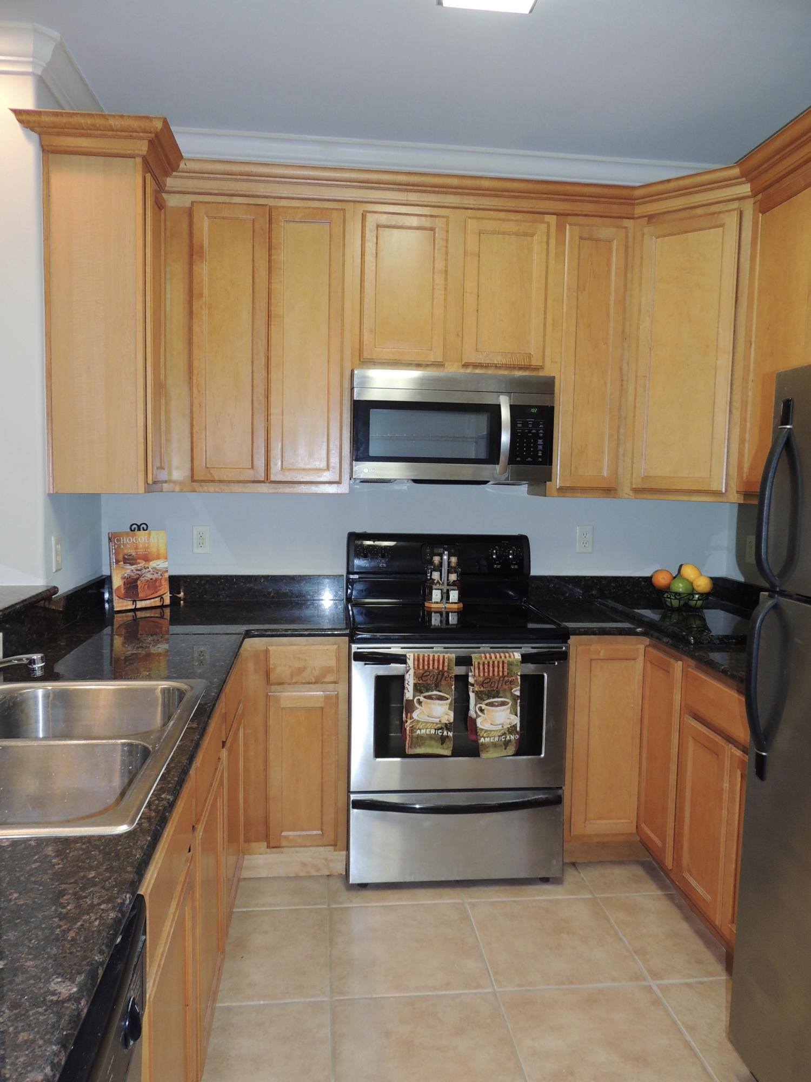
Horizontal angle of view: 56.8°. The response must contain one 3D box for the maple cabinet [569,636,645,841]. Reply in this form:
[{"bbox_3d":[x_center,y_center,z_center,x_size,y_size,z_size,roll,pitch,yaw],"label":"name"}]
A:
[{"bbox_3d":[0.720,0.717,2.691,0.254,0.702,0.026,0,4,-6],"label":"maple cabinet"}]

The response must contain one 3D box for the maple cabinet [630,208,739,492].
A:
[{"bbox_3d":[1.045,-0.688,2.803,0.340,1.002,0.025,5,6,37],"label":"maple cabinet"}]

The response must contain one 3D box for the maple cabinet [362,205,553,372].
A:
[{"bbox_3d":[0.168,-0.939,2.978,0.755,0.595,0.330,1,5,-6],"label":"maple cabinet"}]

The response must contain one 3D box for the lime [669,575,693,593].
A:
[{"bbox_3d":[1.064,0.175,2.896,0.088,0.085,0.088,0,4,-6],"label":"lime"}]

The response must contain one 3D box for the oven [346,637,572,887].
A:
[{"bbox_3d":[0.159,0.743,2.890,0.757,0.860,0.660,1,5,-6],"label":"oven"}]

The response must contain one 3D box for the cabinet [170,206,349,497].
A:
[{"bbox_3d":[-0.542,-0.721,2.914,0.651,1.068,0.323,0,4,-6],"label":"cabinet"}]

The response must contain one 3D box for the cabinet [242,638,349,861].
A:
[{"bbox_3d":[-0.409,0.696,2.901,0.370,0.785,0.625,1,5,-6],"label":"cabinet"}]

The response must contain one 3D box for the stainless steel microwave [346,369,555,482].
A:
[{"bbox_3d":[0.164,-0.433,2.970,0.758,0.408,0.400,0,4,-6],"label":"stainless steel microwave"}]

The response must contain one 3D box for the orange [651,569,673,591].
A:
[{"bbox_3d":[0.993,0.150,2.904,0.084,0.083,0.084,1,5,-6],"label":"orange"}]

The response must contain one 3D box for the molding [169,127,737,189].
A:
[{"bbox_3d":[0.140,-1.547,3.040,2.570,0.087,0.087,0,4,-6],"label":"molding"}]

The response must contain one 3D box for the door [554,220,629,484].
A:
[{"bbox_3d":[0.720,-0.703,2.905,0.238,1.002,0.025,1,5,-6],"label":"door"}]

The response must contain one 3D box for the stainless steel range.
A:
[{"bbox_3d":[0.161,0.588,2.888,0.760,1.190,0.690,1,5,-6],"label":"stainless steel range"}]

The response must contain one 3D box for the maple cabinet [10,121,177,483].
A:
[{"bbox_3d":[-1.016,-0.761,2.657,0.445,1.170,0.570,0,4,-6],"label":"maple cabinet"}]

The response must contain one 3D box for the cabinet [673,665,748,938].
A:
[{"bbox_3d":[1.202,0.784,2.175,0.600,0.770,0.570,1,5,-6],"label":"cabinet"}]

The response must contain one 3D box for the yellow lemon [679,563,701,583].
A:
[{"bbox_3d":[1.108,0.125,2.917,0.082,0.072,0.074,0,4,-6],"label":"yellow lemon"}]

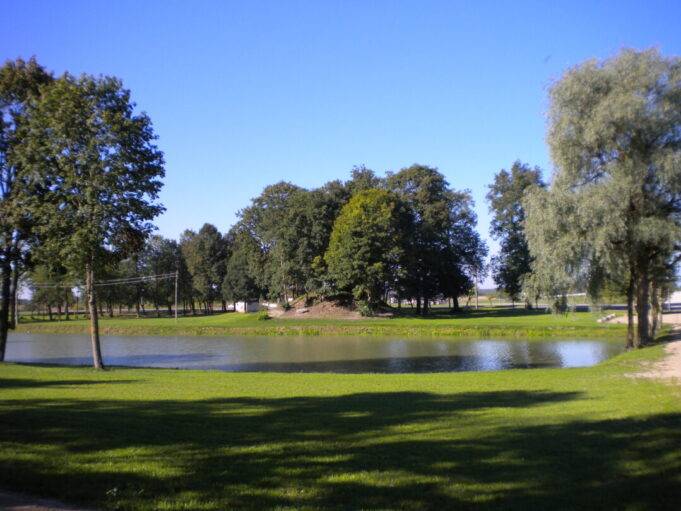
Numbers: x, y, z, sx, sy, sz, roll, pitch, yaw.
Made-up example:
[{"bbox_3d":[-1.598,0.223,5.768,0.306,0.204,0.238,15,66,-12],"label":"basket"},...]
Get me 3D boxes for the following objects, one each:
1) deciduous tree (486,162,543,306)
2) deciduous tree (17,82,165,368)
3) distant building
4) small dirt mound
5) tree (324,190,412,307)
[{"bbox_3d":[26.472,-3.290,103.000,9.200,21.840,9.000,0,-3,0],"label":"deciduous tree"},{"bbox_3d":[-9.658,-1.308,26.500,5.800,11.310,5.600,0,-3,0],"label":"deciduous tree"},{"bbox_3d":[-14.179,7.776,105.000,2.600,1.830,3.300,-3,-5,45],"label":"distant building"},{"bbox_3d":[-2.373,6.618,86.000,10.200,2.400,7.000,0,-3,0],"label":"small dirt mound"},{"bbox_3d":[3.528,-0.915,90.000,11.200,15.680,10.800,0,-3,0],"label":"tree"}]

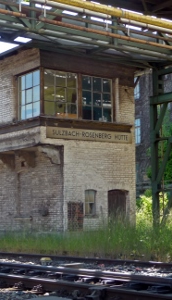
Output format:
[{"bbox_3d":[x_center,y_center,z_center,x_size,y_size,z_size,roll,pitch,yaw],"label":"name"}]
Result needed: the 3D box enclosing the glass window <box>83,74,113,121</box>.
[{"bbox_3d":[0.459,-1.930,23.954,1.467,1.707,0.150,3,-7,-35],"label":"glass window"}]

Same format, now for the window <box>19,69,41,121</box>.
[{"bbox_3d":[-2.092,-2.000,23.325,0.150,1.745,1.585,3,-7,-35],"label":"window"}]

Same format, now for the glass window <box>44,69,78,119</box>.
[{"bbox_3d":[-0.882,-1.996,22.996,1.473,1.716,0.150,3,-7,-35],"label":"glass window"}]

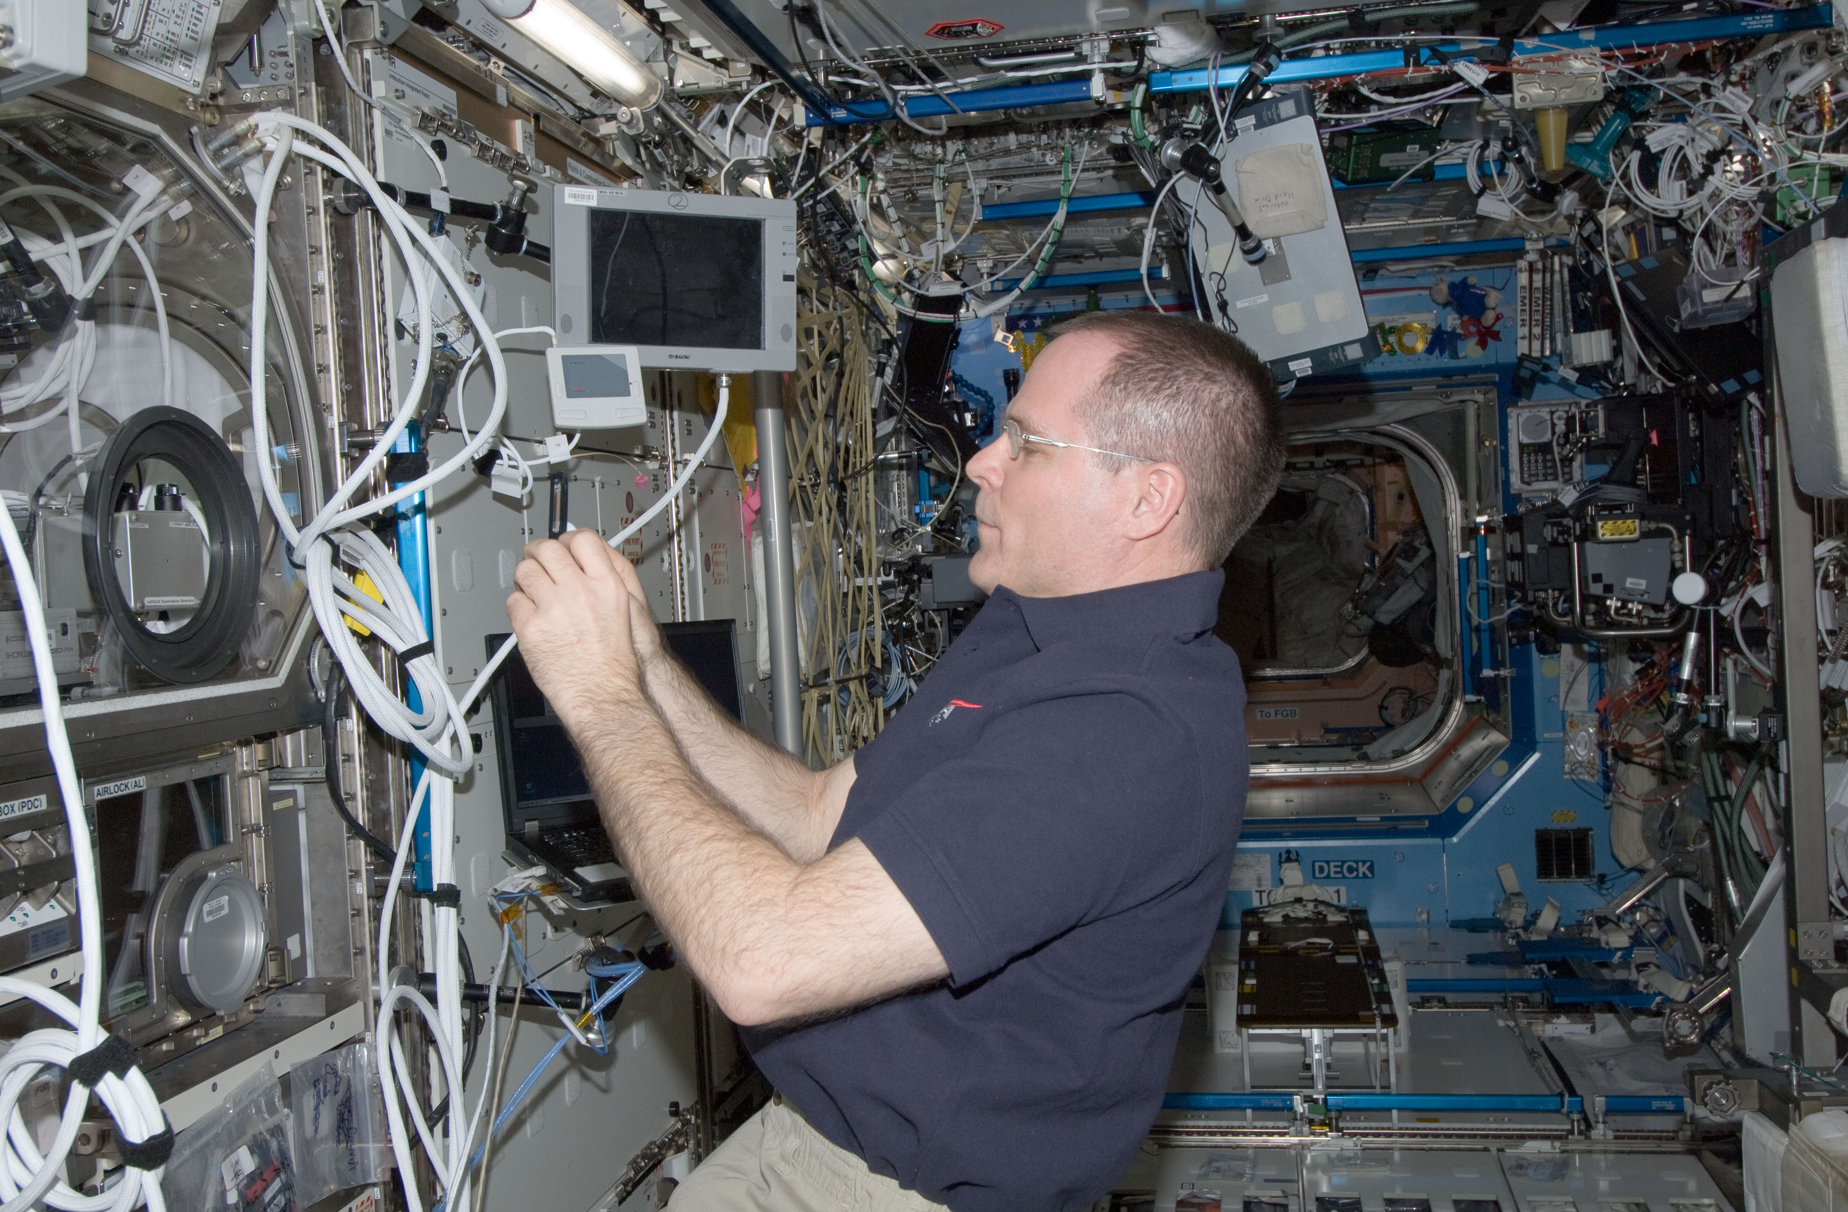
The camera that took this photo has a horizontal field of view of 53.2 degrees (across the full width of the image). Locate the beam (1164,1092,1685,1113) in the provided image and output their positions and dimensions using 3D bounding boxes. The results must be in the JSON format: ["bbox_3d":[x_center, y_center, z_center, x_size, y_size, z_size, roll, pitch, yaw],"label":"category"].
[{"bbox_3d":[1.030,1.091,4.054,1.225,0.031,0.027,-2,2,11],"label":"beam"}]

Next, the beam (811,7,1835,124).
[{"bbox_3d":[0.591,-0.869,2.991,1.647,0.031,0.027,-2,2,11],"label":"beam"}]

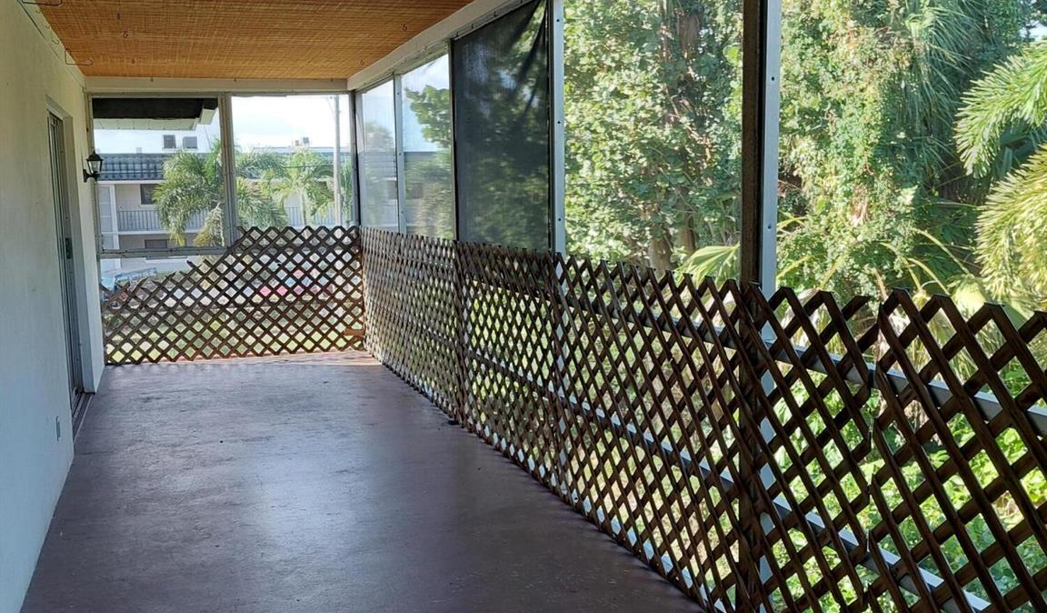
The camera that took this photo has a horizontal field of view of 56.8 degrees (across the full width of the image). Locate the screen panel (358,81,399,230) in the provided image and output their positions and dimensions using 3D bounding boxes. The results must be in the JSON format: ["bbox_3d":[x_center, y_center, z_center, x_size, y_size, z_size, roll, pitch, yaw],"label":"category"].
[{"bbox_3d":[-1.277,-1.226,8.413,0.050,1.344,1.675,-4,7,-20],"label":"screen panel"}]

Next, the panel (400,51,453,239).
[{"bbox_3d":[-0.693,-1.043,6.854,0.050,1.337,1.398,-4,7,-20],"label":"panel"}]

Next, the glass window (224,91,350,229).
[{"bbox_3d":[-2.151,-1.311,9.098,1.096,1.370,0.050,-4,7,-20],"label":"glass window"}]

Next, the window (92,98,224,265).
[{"bbox_3d":[-3.263,-1.179,8.697,1.096,1.423,0.050,-4,7,-20],"label":"window"}]

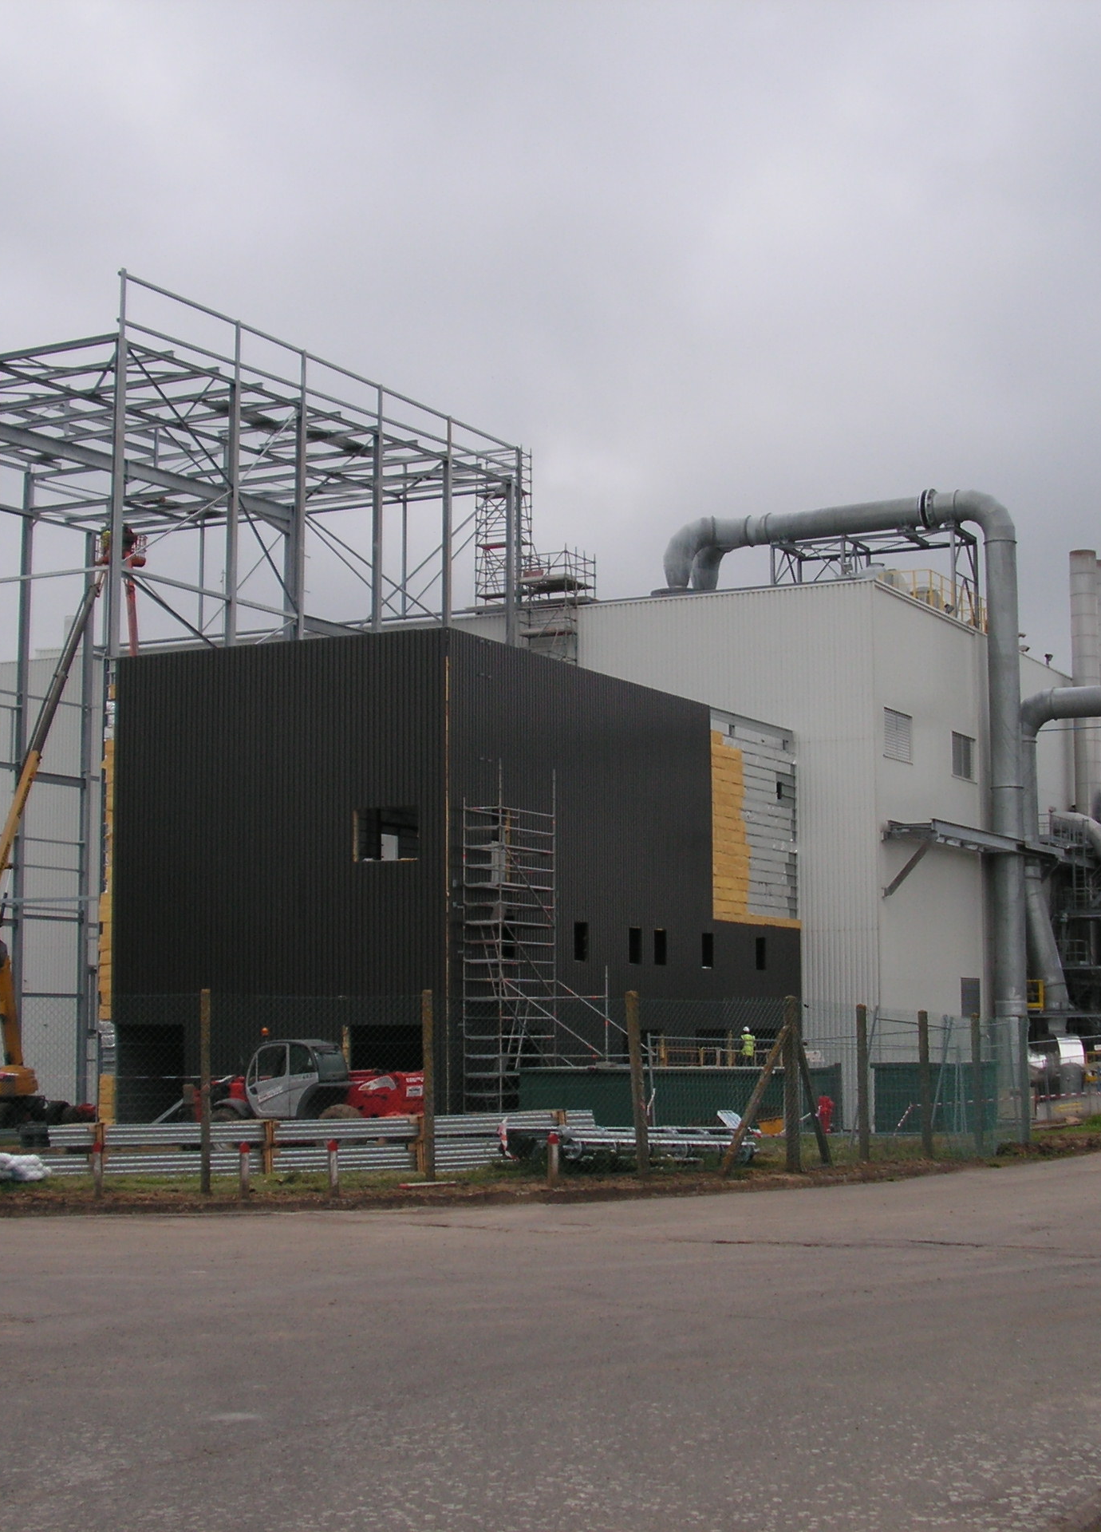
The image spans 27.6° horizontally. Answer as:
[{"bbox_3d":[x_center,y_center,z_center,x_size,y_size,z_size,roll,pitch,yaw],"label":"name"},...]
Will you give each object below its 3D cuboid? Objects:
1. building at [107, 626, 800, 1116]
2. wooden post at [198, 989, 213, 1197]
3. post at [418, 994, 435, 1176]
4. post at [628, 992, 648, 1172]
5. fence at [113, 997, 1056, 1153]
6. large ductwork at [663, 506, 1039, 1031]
[{"bbox_3d":[-1.869,4.514,71.650,11.400,13.450,24.200,-3,-7,28],"label":"building"},{"bbox_3d":[-3.218,3.050,20.956,0.100,1.901,0.100,0,-6,0],"label":"wooden post"},{"bbox_3d":[-1.232,3.223,22.706,0.105,1.897,0.105,0,-6,0],"label":"post"},{"bbox_3d":[0.912,3.282,23.206,0.110,1.899,0.110,-2,-6,0],"label":"post"},{"bbox_3d":[2.384,3.706,26.185,2.467,2.070,16.993,-6,-8,41],"label":"fence"},{"bbox_3d":[11.621,0.803,90.288,15.200,23.200,3.100,-3,-7,28],"label":"large ductwork"}]

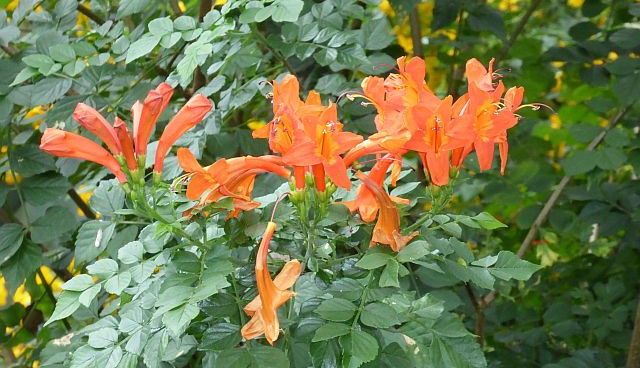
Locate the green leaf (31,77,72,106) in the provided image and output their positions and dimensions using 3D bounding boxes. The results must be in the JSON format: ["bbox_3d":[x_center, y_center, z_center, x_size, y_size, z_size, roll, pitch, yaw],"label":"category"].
[{"bbox_3d":[-0.170,-0.059,1.861,0.031,0.006,0.017,-33,62,-13],"label":"green leaf"}]

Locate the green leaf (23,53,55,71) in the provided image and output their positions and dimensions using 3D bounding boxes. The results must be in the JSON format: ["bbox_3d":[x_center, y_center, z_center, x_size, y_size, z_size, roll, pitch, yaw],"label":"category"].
[{"bbox_3d":[-0.147,-0.064,1.550,0.017,0.004,0.014,7,40,-9],"label":"green leaf"}]

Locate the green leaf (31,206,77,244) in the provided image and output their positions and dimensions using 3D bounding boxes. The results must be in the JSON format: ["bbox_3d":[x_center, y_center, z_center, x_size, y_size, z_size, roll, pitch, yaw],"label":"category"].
[{"bbox_3d":[-0.158,0.025,1.750,0.027,0.022,0.010,-5,-17,-2],"label":"green leaf"}]

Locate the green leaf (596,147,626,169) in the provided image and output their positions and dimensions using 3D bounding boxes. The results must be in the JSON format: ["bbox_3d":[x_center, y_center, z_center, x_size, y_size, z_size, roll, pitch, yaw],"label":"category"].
[{"bbox_3d":[0.172,-0.015,1.750,0.020,0.014,0.004,27,-27,6],"label":"green leaf"}]

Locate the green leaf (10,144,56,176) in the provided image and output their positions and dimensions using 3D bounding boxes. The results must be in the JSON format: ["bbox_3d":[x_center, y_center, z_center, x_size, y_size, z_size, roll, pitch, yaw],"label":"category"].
[{"bbox_3d":[-0.151,-0.012,1.550,0.025,0.019,0.004,18,-29,12],"label":"green leaf"}]

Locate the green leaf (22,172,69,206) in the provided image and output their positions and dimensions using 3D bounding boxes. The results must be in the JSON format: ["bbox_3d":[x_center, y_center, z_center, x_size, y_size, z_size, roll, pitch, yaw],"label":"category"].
[{"bbox_3d":[-0.169,0.003,1.820,0.035,0.025,0.007,6,-31,-3],"label":"green leaf"}]

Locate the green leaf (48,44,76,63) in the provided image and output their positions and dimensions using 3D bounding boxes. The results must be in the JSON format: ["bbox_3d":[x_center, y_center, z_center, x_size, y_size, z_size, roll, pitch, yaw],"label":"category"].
[{"bbox_3d":[-0.161,-0.082,1.850,0.020,0.006,0.015,6,53,12],"label":"green leaf"}]

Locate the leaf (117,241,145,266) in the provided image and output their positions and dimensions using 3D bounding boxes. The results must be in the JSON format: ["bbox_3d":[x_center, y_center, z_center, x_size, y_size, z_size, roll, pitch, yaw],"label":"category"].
[{"bbox_3d":[-0.106,0.039,1.681,0.017,0.003,0.016,17,59,25],"label":"leaf"}]

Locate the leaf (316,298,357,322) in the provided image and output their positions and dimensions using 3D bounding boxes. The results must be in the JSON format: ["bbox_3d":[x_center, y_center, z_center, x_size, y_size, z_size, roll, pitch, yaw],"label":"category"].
[{"bbox_3d":[0.009,0.072,1.690,0.025,0.016,0.005,-2,-33,2],"label":"leaf"}]

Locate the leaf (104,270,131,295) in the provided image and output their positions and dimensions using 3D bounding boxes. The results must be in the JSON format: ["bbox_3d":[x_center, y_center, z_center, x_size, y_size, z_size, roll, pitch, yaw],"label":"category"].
[{"bbox_3d":[-0.108,0.053,1.580,0.019,0.005,0.014,-37,57,-19],"label":"leaf"}]

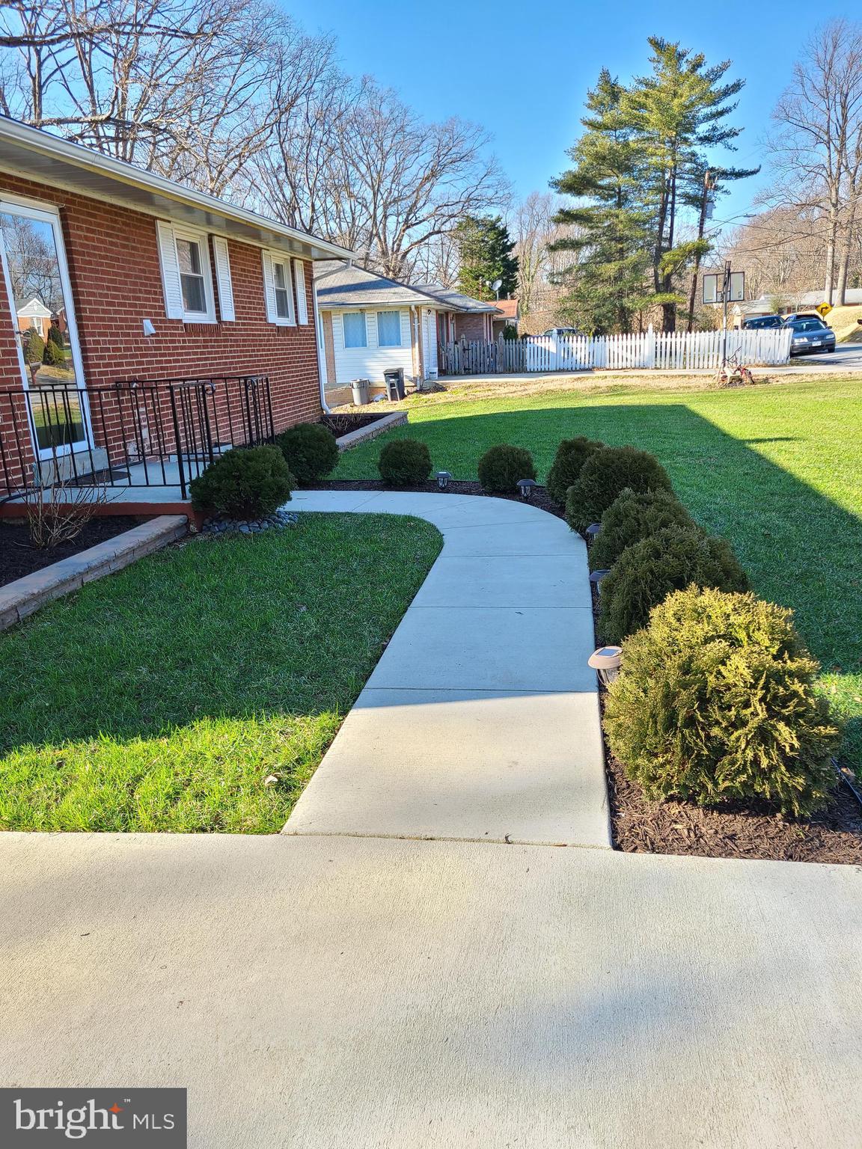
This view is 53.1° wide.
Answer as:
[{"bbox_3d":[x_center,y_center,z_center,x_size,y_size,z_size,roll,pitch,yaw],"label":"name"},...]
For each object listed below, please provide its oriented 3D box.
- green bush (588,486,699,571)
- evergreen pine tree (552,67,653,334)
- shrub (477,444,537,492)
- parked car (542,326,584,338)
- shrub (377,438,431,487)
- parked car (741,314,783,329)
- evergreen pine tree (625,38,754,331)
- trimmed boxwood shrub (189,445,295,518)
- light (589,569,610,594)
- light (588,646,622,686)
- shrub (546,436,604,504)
[{"bbox_3d":[1.240,-0.256,4.915,0.690,0.480,0.690,0,15,9],"label":"green bush"},{"bbox_3d":[8.325,-17.359,42.129,5.300,13.061,5.300,0,15,9],"label":"evergreen pine tree"},{"bbox_3d":[0.670,-0.957,7.660,0.530,0.420,0.530,0,15,9],"label":"shrub"},{"bbox_3d":[7.906,-14.151,52.194,4.600,1.500,1.800,0,15,9],"label":"parked car"},{"bbox_3d":[-0.233,-1.000,7.650,0.475,0.410,0.475,0,15,9],"label":"shrub"},{"bbox_3d":[17.068,-12.510,44.385,1.800,1.500,4.600,0,15,9],"label":"parked car"},{"bbox_3d":[12.750,-18.300,43.400,6.500,14.600,6.400,0,15,9],"label":"evergreen pine tree"},{"bbox_3d":[-1.521,-0.741,6.814,0.820,0.570,0.800,0,15,9],"label":"trimmed boxwood shrub"},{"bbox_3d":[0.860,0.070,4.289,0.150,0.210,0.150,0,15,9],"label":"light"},{"bbox_3d":[0.668,0.371,3.255,0.147,0.180,0.147,0,15,9],"label":"light"},{"bbox_3d":[1.190,-0.830,6.820,0.580,0.530,0.580,0,15,9],"label":"shrub"}]

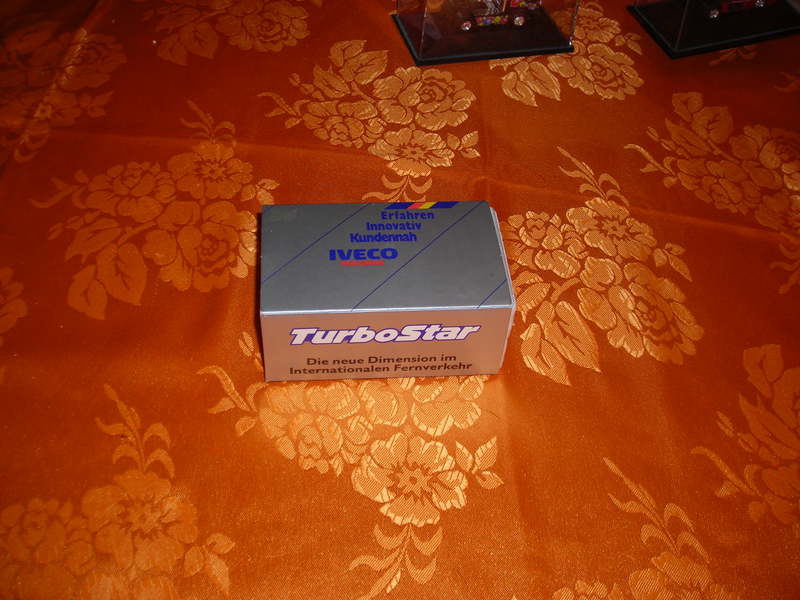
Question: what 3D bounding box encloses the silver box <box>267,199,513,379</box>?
[{"bbox_3d":[-0.007,-0.005,0.344,0.091,0.038,0.059,-2,46,-6],"label":"silver box"}]

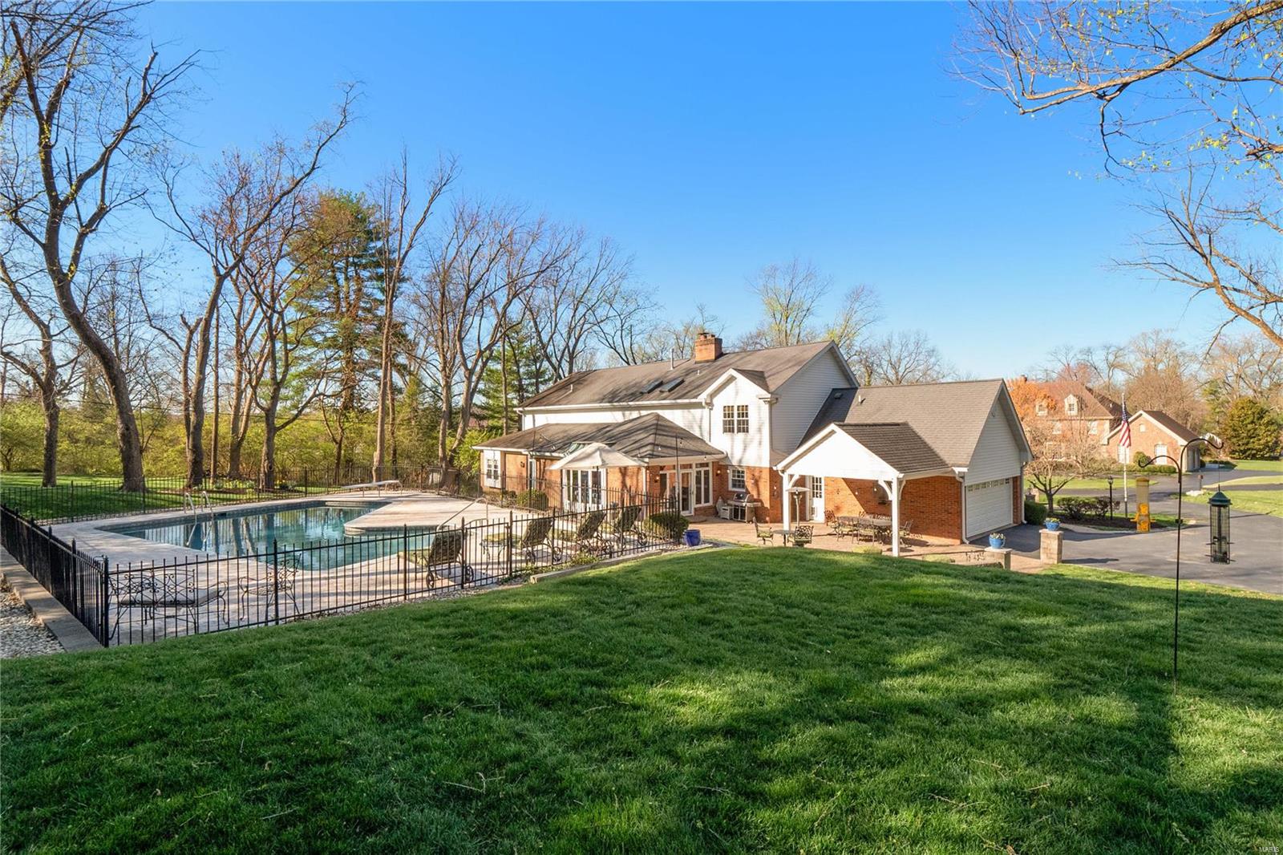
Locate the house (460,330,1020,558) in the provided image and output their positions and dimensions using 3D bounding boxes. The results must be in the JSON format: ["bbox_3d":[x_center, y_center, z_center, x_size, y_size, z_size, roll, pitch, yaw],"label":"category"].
[{"bbox_3d":[2.070,-0.627,32.546,13.835,9.812,30.940,0,0,-41],"label":"house"}]

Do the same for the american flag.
[{"bbox_3d":[23.400,-0.100,27.600,0.520,2.250,0.300,0,0,41],"label":"american flag"}]

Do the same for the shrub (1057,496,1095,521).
[{"bbox_3d":[21.100,3.750,27.700,1.600,1.120,1.500,0,0,41],"label":"shrub"}]

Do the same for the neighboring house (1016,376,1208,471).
[{"bbox_3d":[51.000,-0.900,65.000,13.500,10.000,18.500,0,0,-40],"label":"neighboring house"}]

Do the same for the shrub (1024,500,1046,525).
[{"bbox_3d":[18.050,3.880,26.200,1.200,1.170,1.200,0,0,41],"label":"shrub"}]

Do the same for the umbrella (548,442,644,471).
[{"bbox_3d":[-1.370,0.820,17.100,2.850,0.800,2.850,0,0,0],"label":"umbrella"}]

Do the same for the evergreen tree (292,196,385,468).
[{"bbox_3d":[-25.600,-8.000,48.000,8.000,24.000,8.000,0,0,-28],"label":"evergreen tree"}]

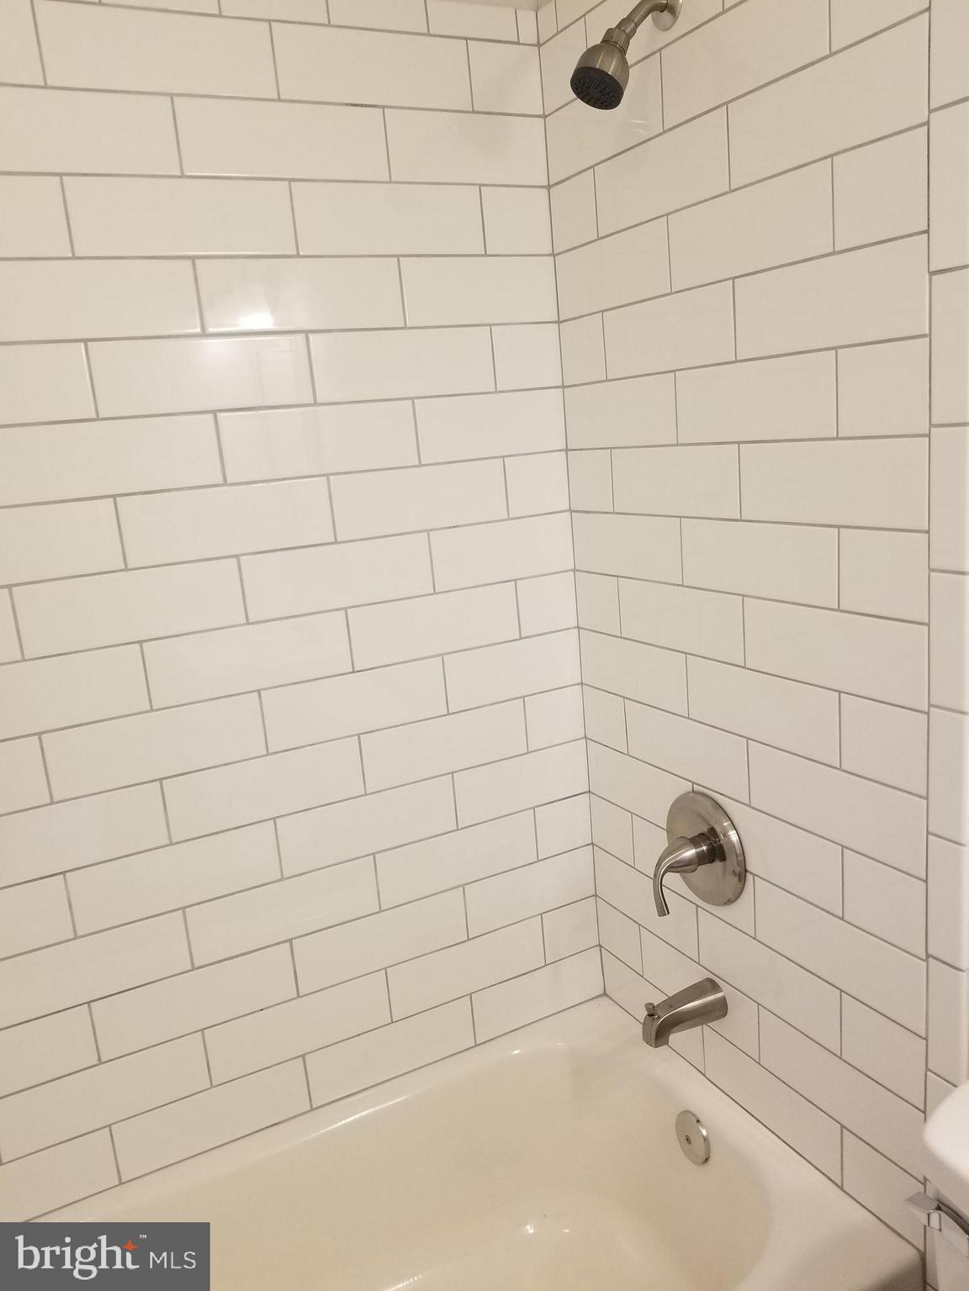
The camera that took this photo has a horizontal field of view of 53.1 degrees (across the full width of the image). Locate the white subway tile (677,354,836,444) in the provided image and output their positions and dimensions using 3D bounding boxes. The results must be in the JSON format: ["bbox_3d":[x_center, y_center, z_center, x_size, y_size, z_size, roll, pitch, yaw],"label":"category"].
[{"bbox_3d":[0.346,-0.316,1.257,0.009,0.101,0.298,-11,14,-26],"label":"white subway tile"}]

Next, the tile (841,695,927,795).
[{"bbox_3d":[0.484,0.118,1.168,0.009,0.101,0.122,-11,13,-26],"label":"tile"}]

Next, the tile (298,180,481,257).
[{"bbox_3d":[-0.139,-0.640,1.462,0.303,0.101,0.009,-11,14,-26],"label":"tile"}]

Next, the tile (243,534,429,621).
[{"bbox_3d":[-0.227,-0.110,1.516,0.305,0.101,0.009,-11,13,-25],"label":"tile"}]

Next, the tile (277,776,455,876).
[{"bbox_3d":[-0.189,0.295,1.608,0.305,0.101,0.010,-11,14,-26],"label":"tile"}]

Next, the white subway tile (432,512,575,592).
[{"bbox_3d":[0.033,-0.161,1.647,0.276,0.102,0.009,-11,13,-25],"label":"white subway tile"}]

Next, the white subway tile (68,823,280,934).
[{"bbox_3d":[-0.462,0.349,1.473,0.303,0.101,0.009,-11,14,-25],"label":"white subway tile"}]

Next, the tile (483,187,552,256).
[{"bbox_3d":[0.052,-0.679,1.554,0.123,0.101,0.009,-11,14,-26],"label":"tile"}]

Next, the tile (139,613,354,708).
[{"bbox_3d":[-0.357,0.018,1.470,0.305,0.101,0.009,-11,13,-25],"label":"tile"}]

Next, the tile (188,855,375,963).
[{"bbox_3d":[-0.319,0.426,1.564,0.304,0.102,0.009,-11,13,-25],"label":"tile"}]

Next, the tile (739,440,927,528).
[{"bbox_3d":[0.419,-0.199,1.184,0.009,0.102,0.289,-11,13,-26],"label":"tile"}]

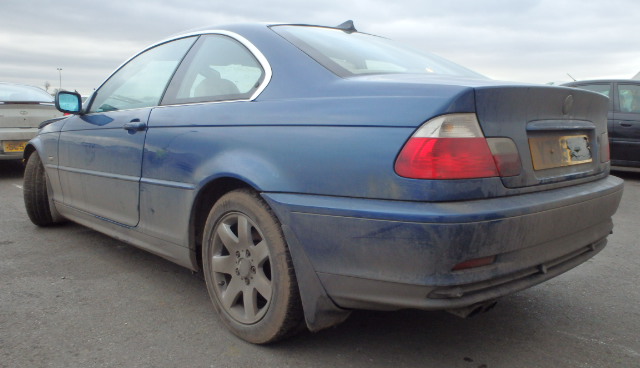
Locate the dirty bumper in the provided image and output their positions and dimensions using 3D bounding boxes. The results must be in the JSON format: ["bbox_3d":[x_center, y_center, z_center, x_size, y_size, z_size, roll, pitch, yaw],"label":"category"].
[{"bbox_3d":[0.696,0.156,2.127,1.720,0.400,0.780,-7,11,-43],"label":"dirty bumper"}]

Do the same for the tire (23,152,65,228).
[{"bbox_3d":[-2.098,0.009,4.042,0.205,0.625,0.625,-1,8,-15],"label":"tire"}]

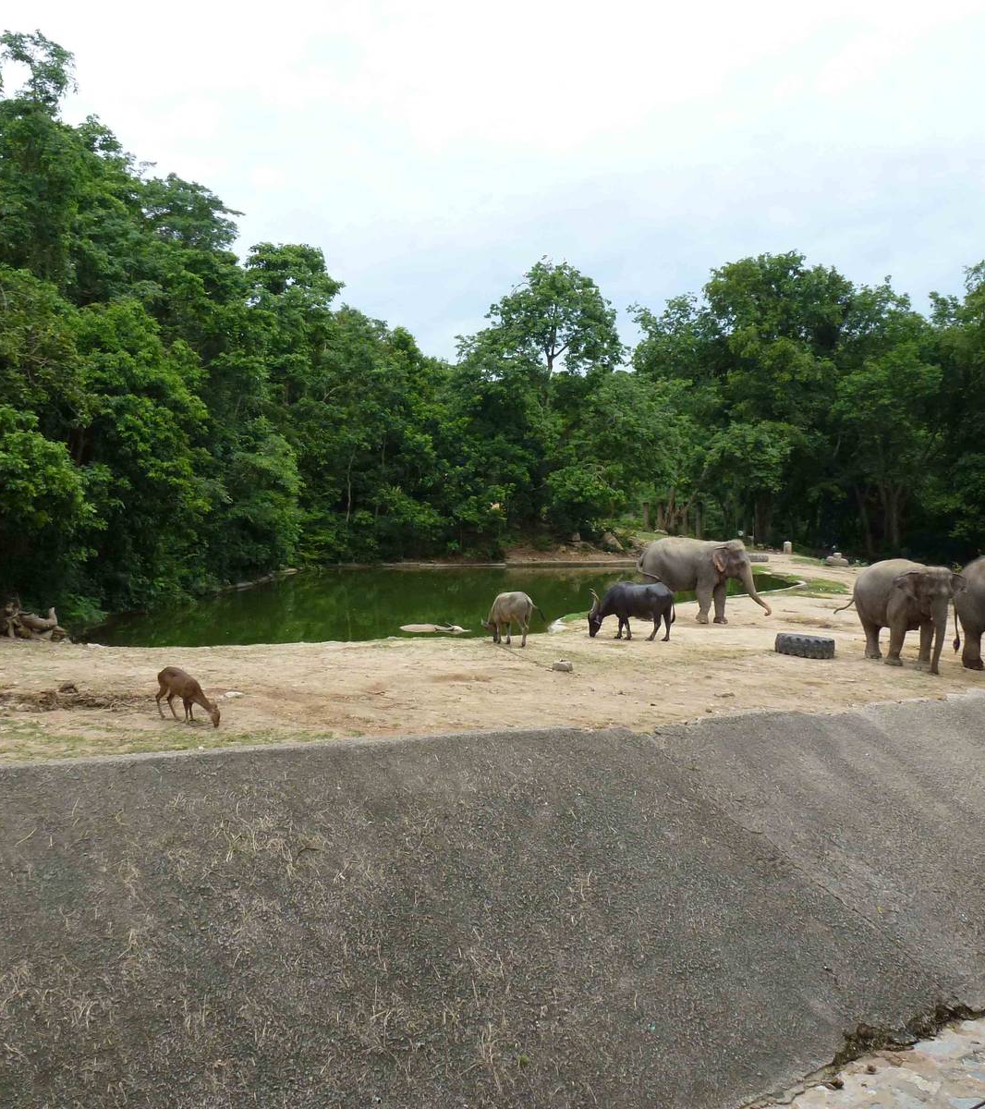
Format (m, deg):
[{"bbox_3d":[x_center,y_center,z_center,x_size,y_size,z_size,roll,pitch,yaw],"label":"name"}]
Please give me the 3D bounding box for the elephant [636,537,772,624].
[{"bbox_3d":[5.881,0.725,28.600,3.950,2.420,1.350,2,3,26],"label":"elephant"}]

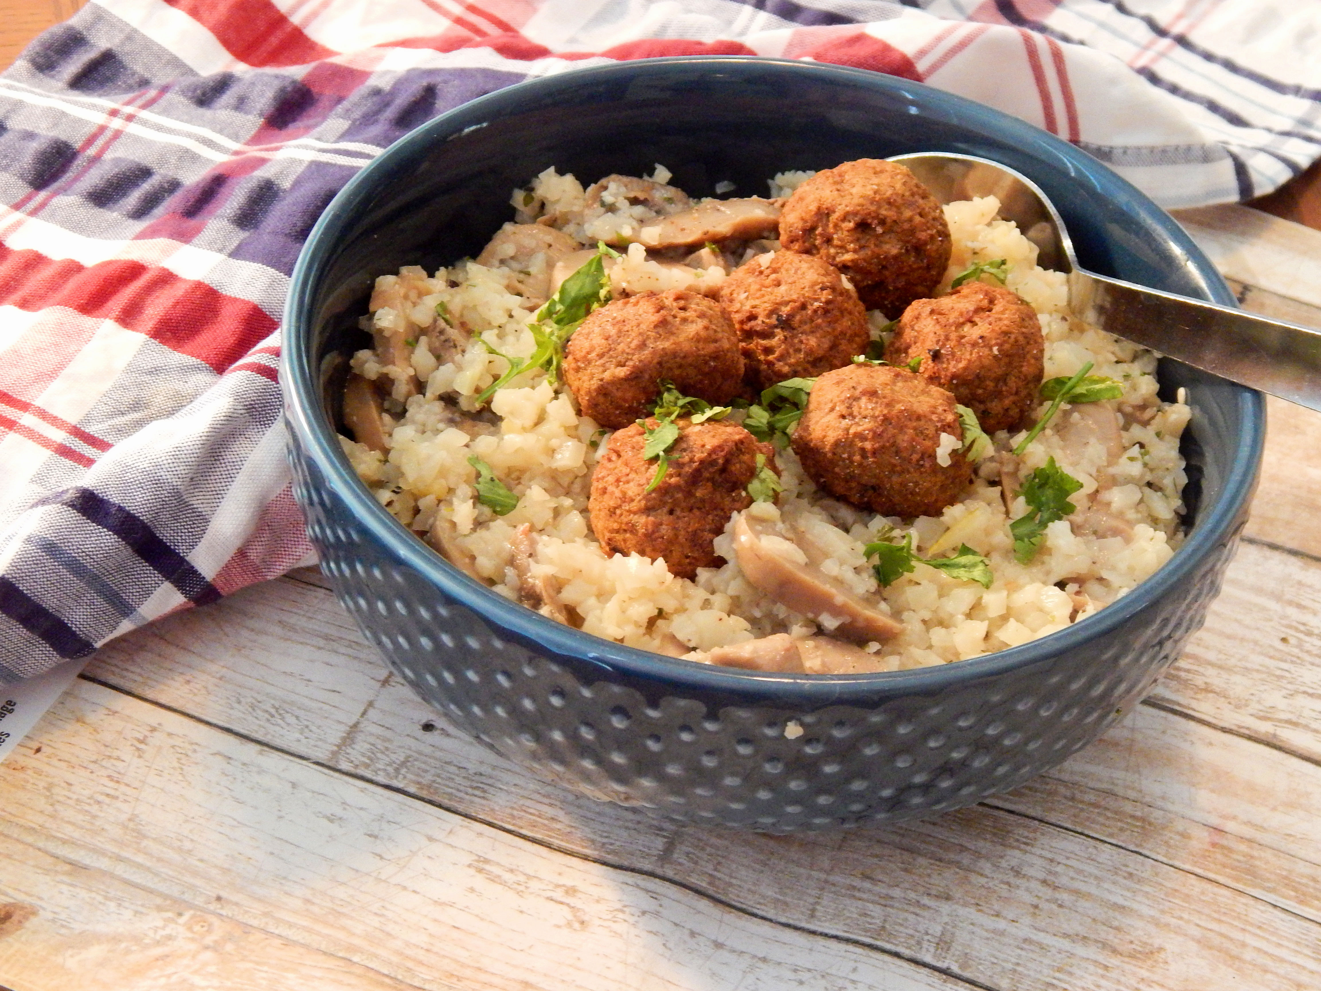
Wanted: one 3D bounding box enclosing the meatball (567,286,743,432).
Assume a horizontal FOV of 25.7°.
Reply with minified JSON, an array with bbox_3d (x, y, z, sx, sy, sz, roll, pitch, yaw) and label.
[{"bbox_3d":[-0.001,-0.022,0.487,0.030,0.025,0.026,-6,43,-11],"label":"meatball"}]

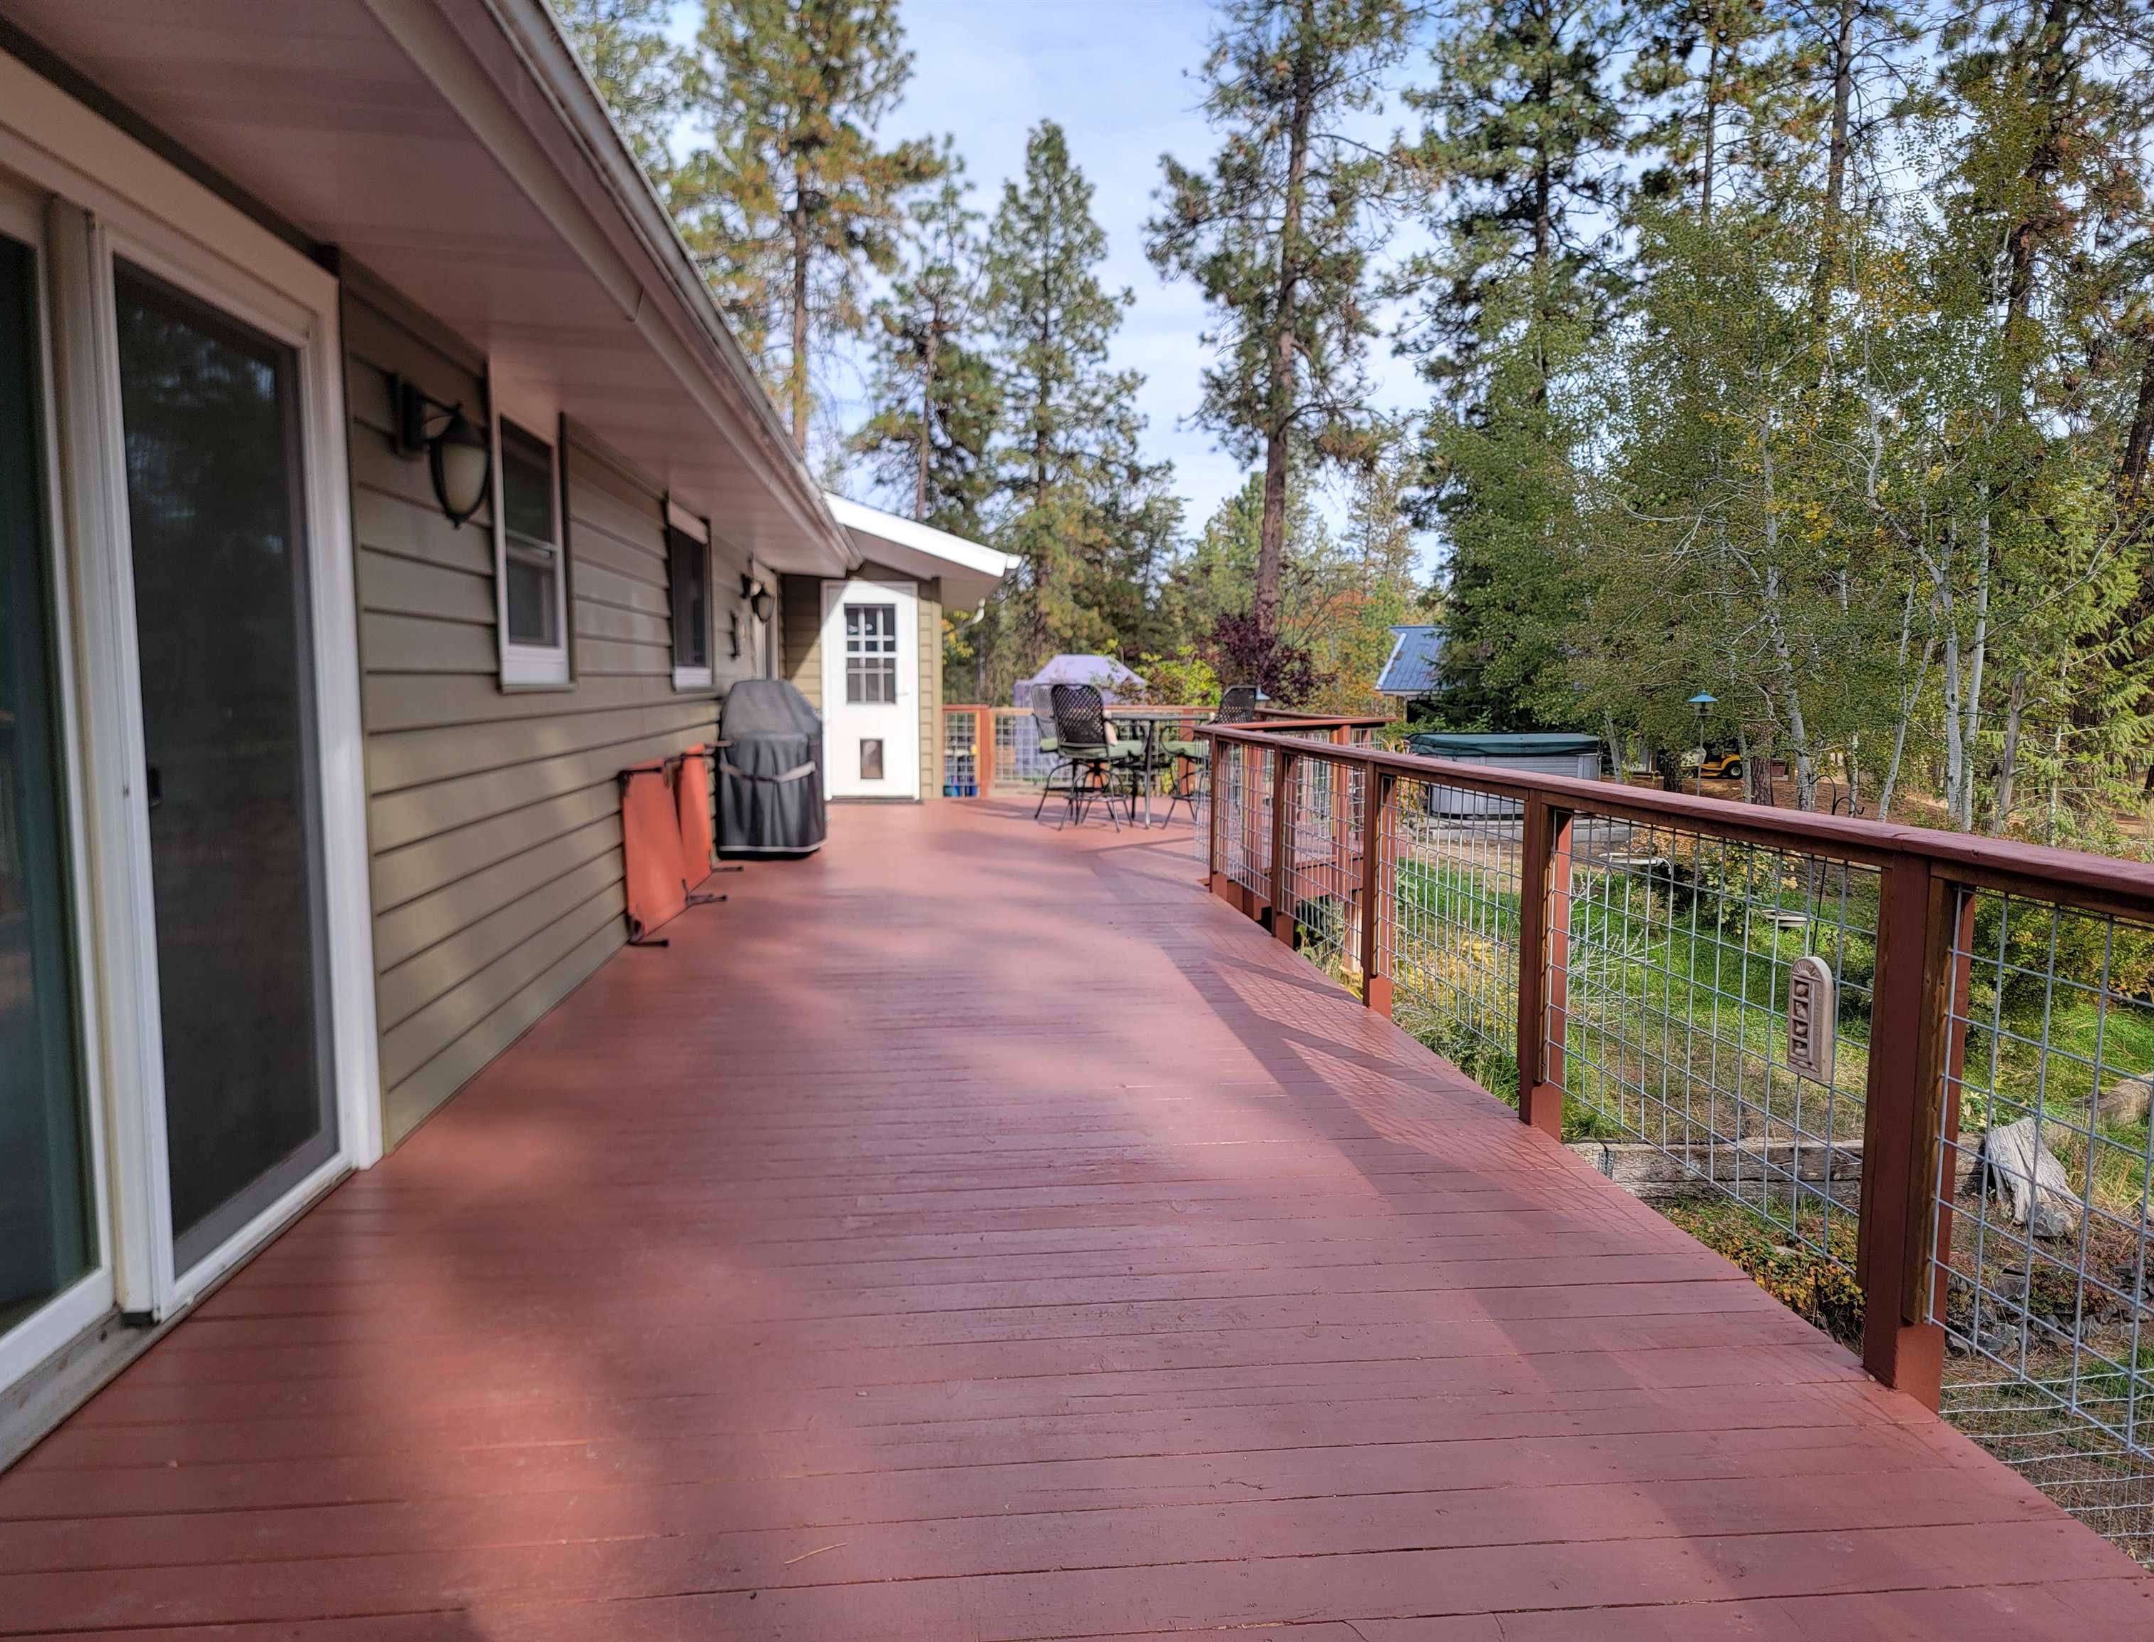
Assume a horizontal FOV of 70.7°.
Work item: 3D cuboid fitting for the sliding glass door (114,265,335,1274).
[{"bbox_3d":[-1.722,-0.109,3.125,0.060,1.870,0.820,-1,5,-6],"label":"sliding glass door"}]

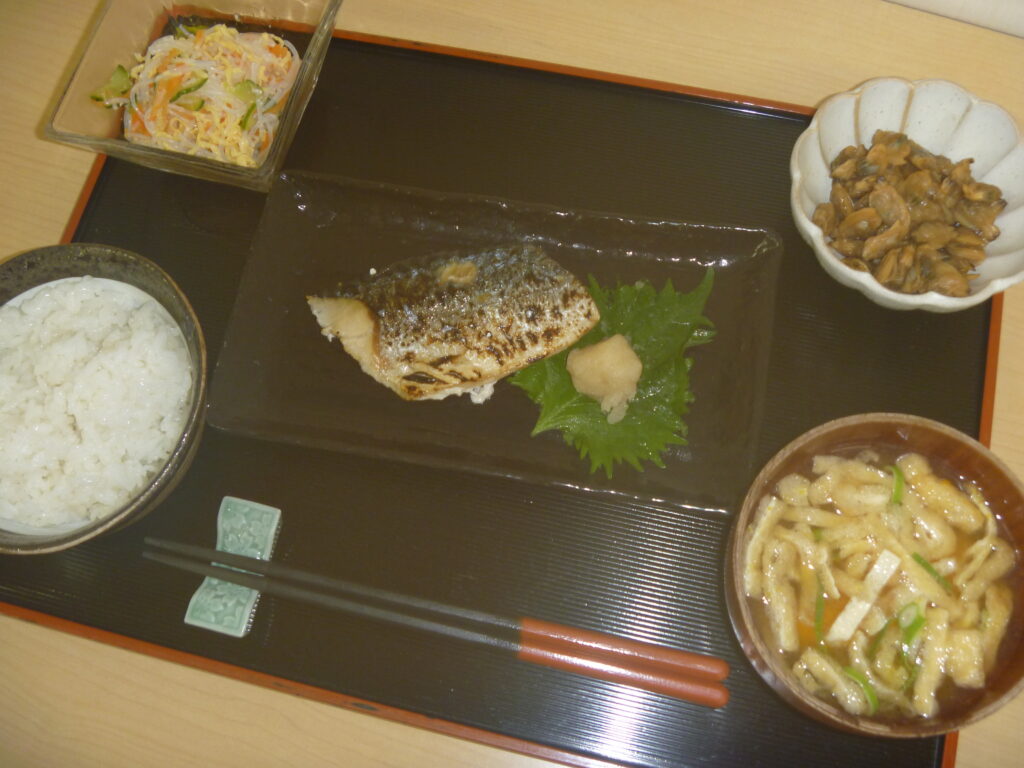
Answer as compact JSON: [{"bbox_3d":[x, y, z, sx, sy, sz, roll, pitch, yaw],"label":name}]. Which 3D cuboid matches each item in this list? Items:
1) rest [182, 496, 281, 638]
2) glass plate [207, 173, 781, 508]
[{"bbox_3d":[-0.106,0.071,0.402,0.024,0.012,0.050,12,72,8],"label":"rest"},{"bbox_3d":[-0.006,-0.018,0.422,0.210,0.020,0.116,9,72,7],"label":"glass plate"}]

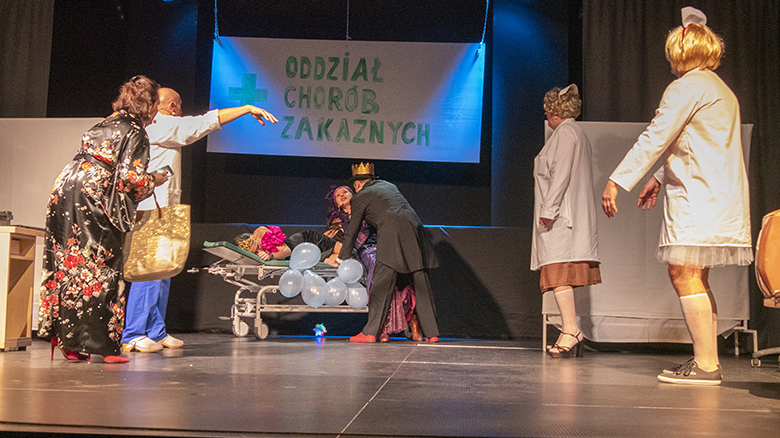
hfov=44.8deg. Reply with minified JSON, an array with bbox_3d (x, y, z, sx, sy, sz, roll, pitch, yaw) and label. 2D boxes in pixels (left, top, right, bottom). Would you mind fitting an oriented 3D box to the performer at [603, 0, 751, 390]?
[{"bbox_3d":[1.491,-0.120,4.918,0.680,1.930,0.620,-1,-3,31],"label":"performer"}]

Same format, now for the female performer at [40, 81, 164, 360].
[{"bbox_3d":[-1.674,0.003,5.592,0.700,1.670,0.580,2,-3,-25],"label":"female performer"}]

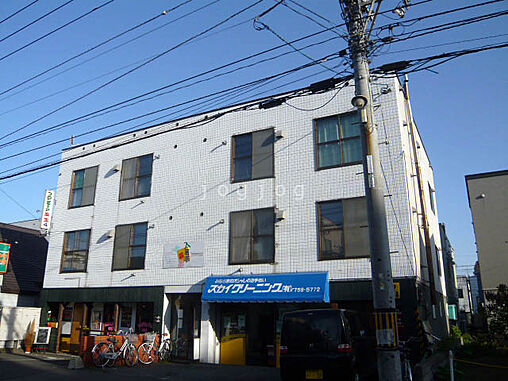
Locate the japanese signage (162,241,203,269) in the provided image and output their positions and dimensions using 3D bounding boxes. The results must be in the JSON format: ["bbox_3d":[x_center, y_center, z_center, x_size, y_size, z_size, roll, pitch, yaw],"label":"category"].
[{"bbox_3d":[-2.534,2.300,14.685,1.817,0.956,0.050,-8,-18,27],"label":"japanese signage"}]

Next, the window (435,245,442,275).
[{"bbox_3d":[7.866,3.050,17.530,0.120,1.220,1.400,-8,-18,27],"label":"window"}]

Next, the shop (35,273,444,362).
[{"bbox_3d":[-0.075,5.765,18.246,15.262,2.559,10.532,-8,-19,27],"label":"shop"}]

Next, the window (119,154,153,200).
[{"bbox_3d":[-4.849,-0.506,16.994,1.720,1.820,0.130,-8,-18,27],"label":"window"}]

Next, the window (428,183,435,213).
[{"bbox_3d":[7.909,0.360,18.343,0.120,1.220,1.400,-8,-18,27],"label":"window"}]

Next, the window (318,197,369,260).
[{"bbox_3d":[2.700,1.130,12.152,1.676,1.794,0.120,-8,-18,27],"label":"window"}]

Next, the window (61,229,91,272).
[{"bbox_3d":[-7.614,2.633,17.613,1.670,1.810,0.130,-8,-18,27],"label":"window"}]

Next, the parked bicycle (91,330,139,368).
[{"bbox_3d":[-4.233,4.893,12.692,1.680,1.040,0.560,-5,-17,17],"label":"parked bicycle"}]

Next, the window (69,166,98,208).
[{"bbox_3d":[-7.539,-0.124,18.271,1.676,1.782,0.120,-8,-18,27],"label":"window"}]

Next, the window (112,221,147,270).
[{"bbox_3d":[-4.822,2.212,16.068,1.711,1.805,0.120,-8,-18,27],"label":"window"}]

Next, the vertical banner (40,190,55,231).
[{"bbox_3d":[-9.337,0.870,18.561,0.130,1.800,0.480,-8,-18,27],"label":"vertical banner"}]

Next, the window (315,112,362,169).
[{"bbox_3d":[2.756,-1.591,13.096,1.720,1.780,0.130,-8,-18,27],"label":"window"}]

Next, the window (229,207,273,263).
[{"bbox_3d":[-0.051,1.554,13.736,1.700,1.830,0.130,-8,-18,27],"label":"window"}]

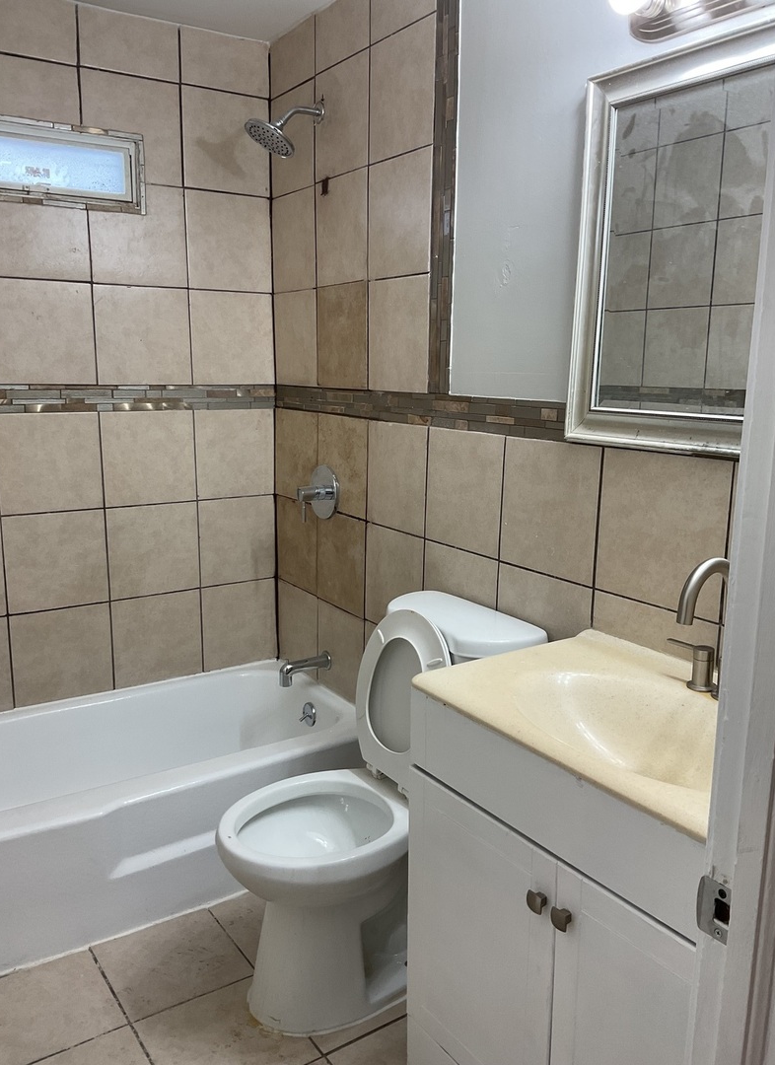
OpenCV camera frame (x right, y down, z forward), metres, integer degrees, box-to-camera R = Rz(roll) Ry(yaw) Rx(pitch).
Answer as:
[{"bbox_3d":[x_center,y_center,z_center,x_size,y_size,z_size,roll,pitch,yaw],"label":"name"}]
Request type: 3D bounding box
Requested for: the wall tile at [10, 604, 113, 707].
[{"bbox_3d":[-1.044,0.390,2.869,0.307,0.302,0.010,-7,13,-32],"label":"wall tile"}]

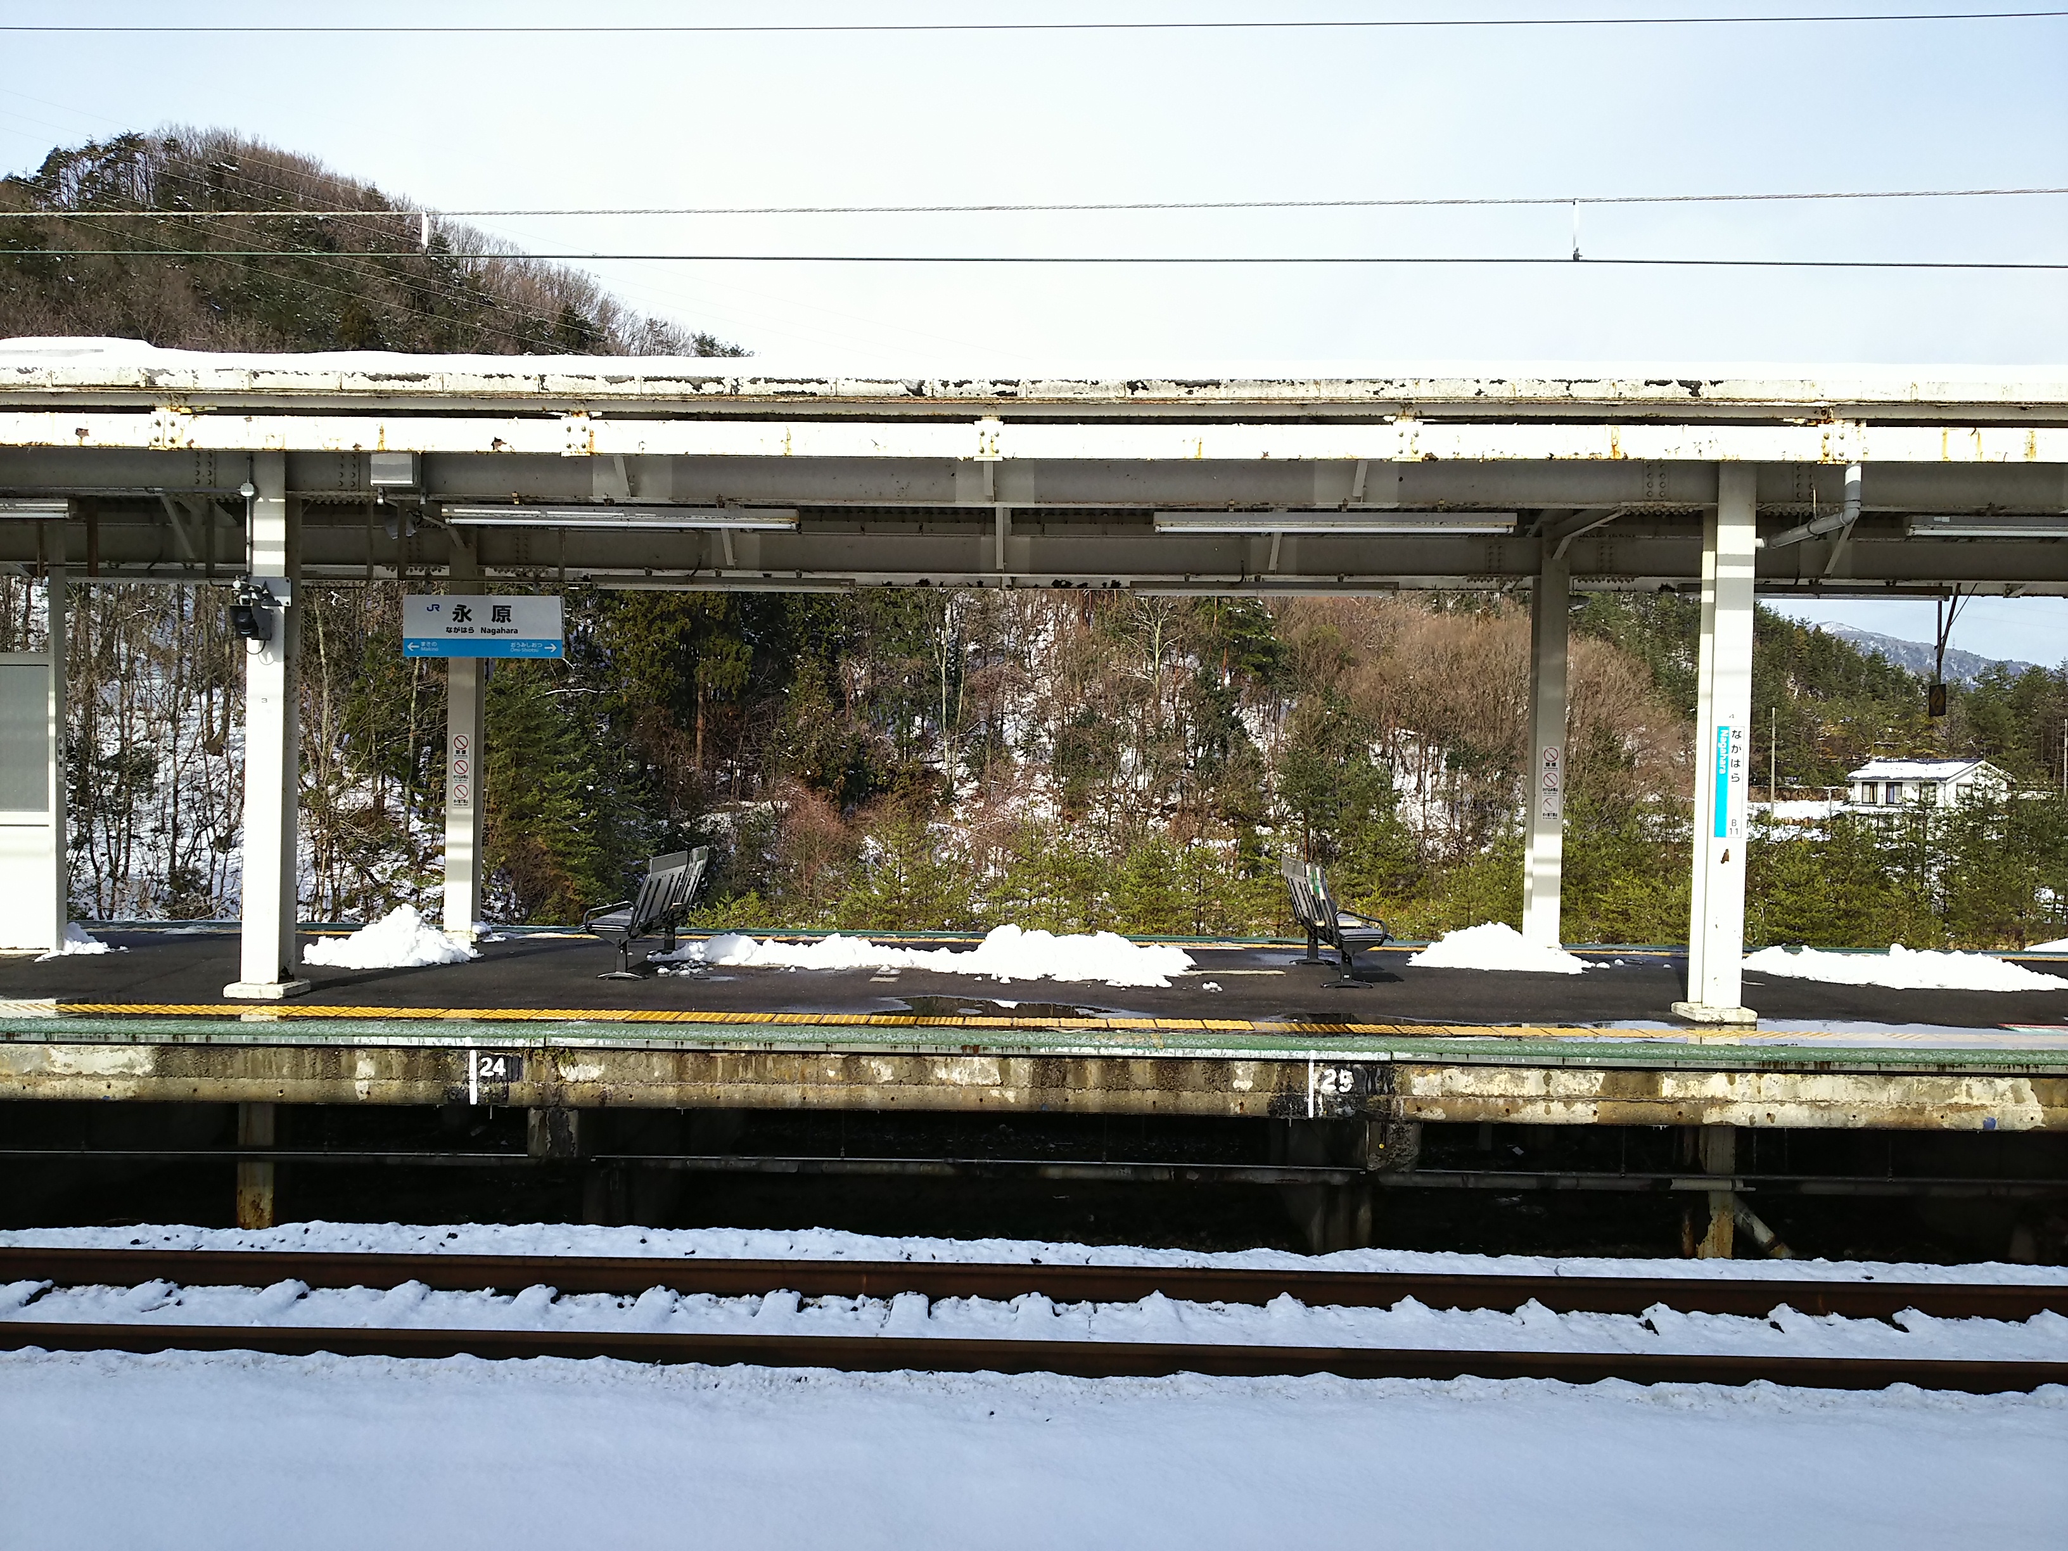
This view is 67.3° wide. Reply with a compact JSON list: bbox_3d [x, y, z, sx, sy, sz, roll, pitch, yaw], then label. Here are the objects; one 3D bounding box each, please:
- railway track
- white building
[{"bbox_3d":[0.000,2.780,7.970,11.000,0.180,1.280,1,0,1],"label":"railway track"},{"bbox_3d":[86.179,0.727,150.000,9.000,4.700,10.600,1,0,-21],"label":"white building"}]

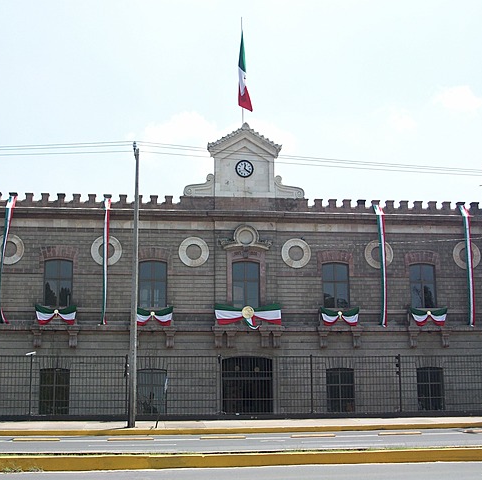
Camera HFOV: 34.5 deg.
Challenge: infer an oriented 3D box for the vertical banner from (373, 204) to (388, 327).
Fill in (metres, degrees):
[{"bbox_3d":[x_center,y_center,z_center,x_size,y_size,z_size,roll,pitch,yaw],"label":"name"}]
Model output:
[{"bbox_3d":[8.301,1.498,46.280,0.552,7.299,0.450,1,-11,-7],"label":"vertical banner"}]

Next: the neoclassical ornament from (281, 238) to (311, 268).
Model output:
[{"bbox_3d":[2.634,0.661,36.682,1.463,1.433,0.200,1,-10,-7],"label":"neoclassical ornament"}]

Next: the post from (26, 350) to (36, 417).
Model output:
[{"bbox_3d":[-10.156,6.924,37.403,0.471,3.079,0.400,1,-11,-7],"label":"post"}]

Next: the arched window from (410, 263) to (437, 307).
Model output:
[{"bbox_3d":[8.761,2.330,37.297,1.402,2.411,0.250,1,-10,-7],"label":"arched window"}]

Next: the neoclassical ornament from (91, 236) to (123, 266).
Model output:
[{"bbox_3d":[-7.305,0.631,42.528,1.660,1.630,0.200,1,-10,-7],"label":"neoclassical ornament"}]

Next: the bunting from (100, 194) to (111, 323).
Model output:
[{"bbox_3d":[-7.623,1.120,43.847,0.420,7.276,0.300,1,-10,-7],"label":"bunting"}]

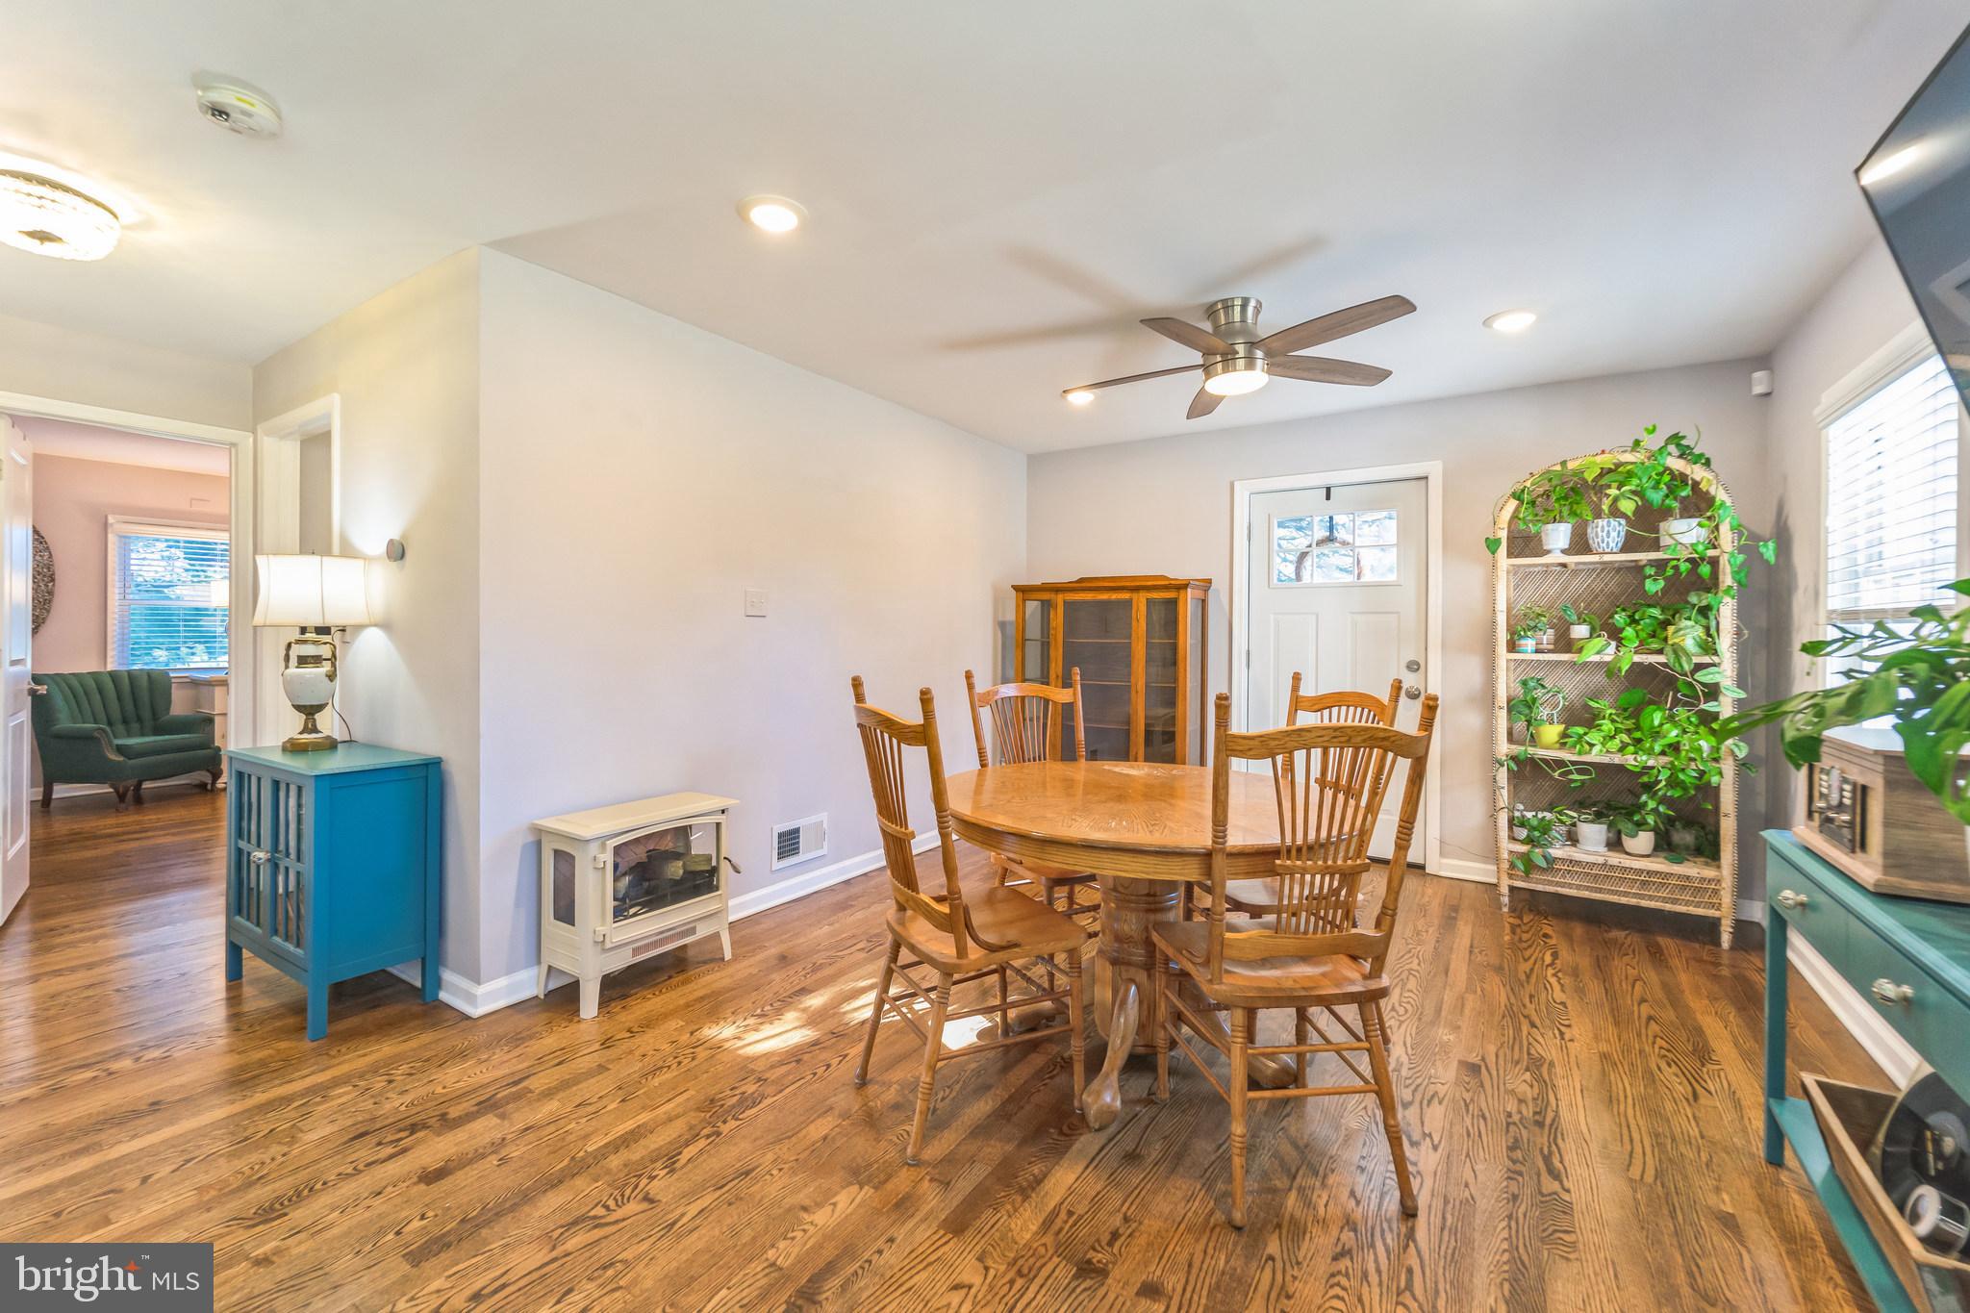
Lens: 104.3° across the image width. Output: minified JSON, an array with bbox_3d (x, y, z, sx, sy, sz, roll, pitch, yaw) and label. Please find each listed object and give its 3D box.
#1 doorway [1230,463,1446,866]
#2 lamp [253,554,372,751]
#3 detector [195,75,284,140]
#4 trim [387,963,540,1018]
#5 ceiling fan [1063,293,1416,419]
[{"bbox_3d":[1.893,0.049,4.228,1.047,2.113,0.120,1,2,34],"label":"doorway"},{"bbox_3d":[-2.421,-0.014,2.760,0.340,0.700,0.340,1,2,33],"label":"lamp"},{"bbox_3d":[-1.691,-1.240,1.735,0.147,0.055,0.147,1,2,33],"label":"detector"},{"bbox_3d":[-1.800,1.061,2.619,0.660,0.108,0.210,1,2,34],"label":"trim"},{"bbox_3d":[0.956,-1.173,2.914,1.280,0.285,1.300,0,2,-31],"label":"ceiling fan"}]

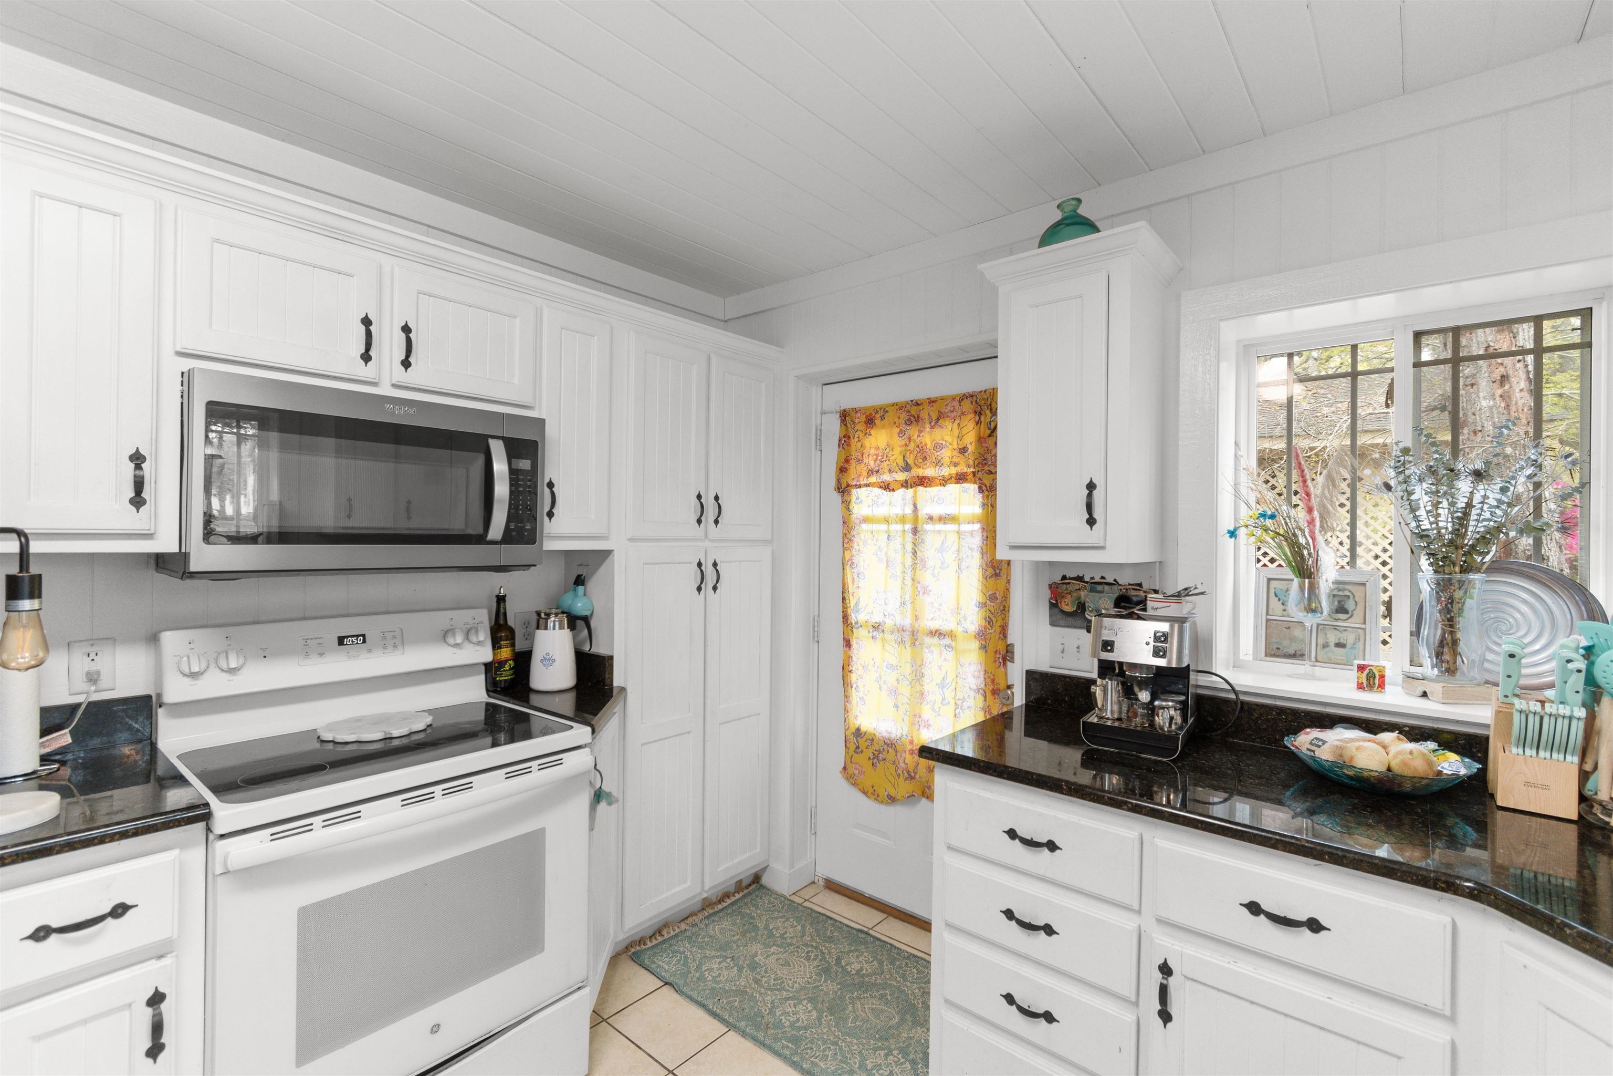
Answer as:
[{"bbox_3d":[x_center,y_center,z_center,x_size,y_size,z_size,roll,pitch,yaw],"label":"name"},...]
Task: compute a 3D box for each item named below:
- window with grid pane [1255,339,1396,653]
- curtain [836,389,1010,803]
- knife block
[{"bbox_3d":[1.437,-0.103,1.878,0.335,0.860,0.050,1,0,41],"label":"window with grid pane"},{"bbox_3d":[0.402,0.248,2.471,0.730,1.510,0.080,1,0,39],"label":"curtain"},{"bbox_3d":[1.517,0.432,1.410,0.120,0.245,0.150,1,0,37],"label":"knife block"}]

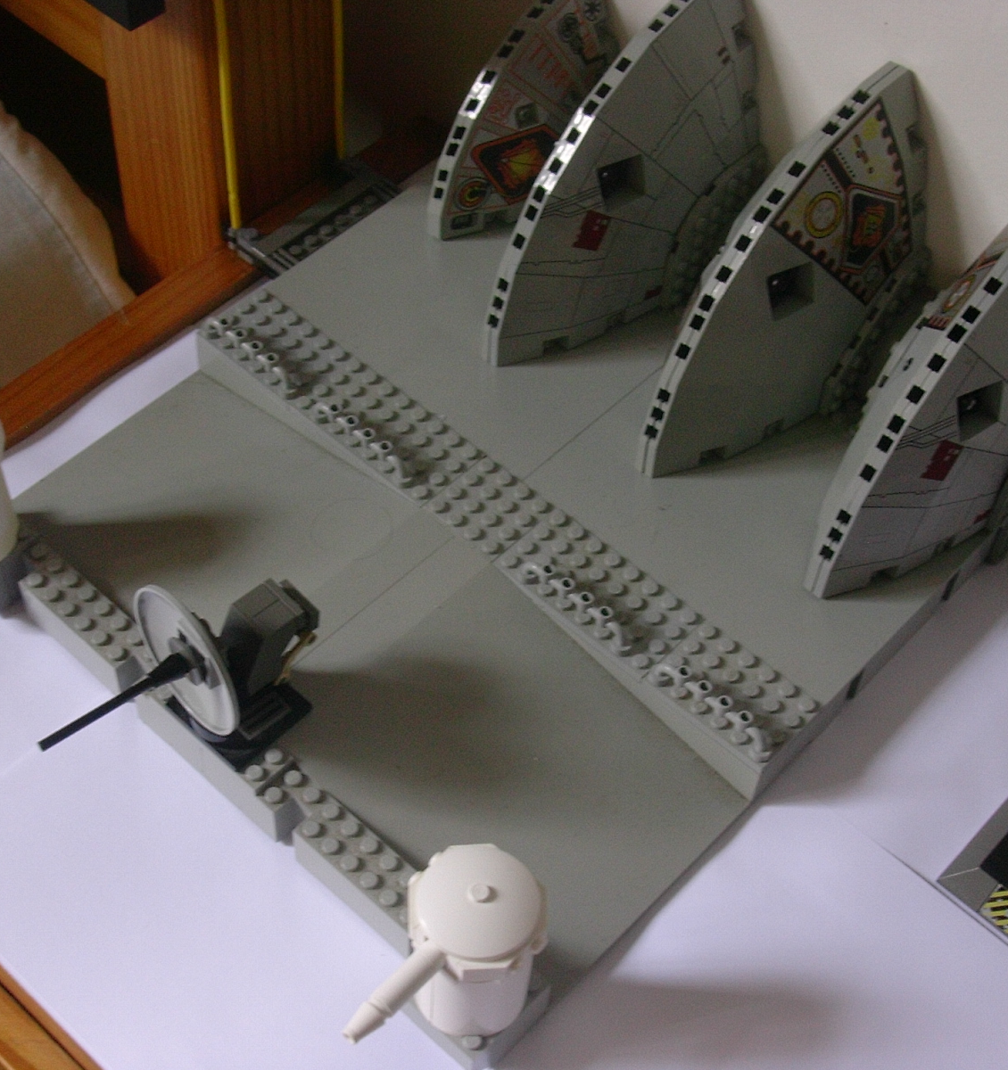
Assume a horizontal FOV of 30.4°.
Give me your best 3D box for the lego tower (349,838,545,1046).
[{"bbox_3d":[-0.017,0.117,0.489,0.036,0.061,0.063,38,60,23],"label":"lego tower"}]

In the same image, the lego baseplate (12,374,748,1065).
[{"bbox_3d":[-0.058,0.042,0.592,0.256,0.021,0.126,38,61,23],"label":"lego baseplate"}]

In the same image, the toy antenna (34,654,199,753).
[{"bbox_3d":[-0.108,0.047,0.510,0.048,0.008,0.008,-32,61,-27],"label":"toy antenna"}]

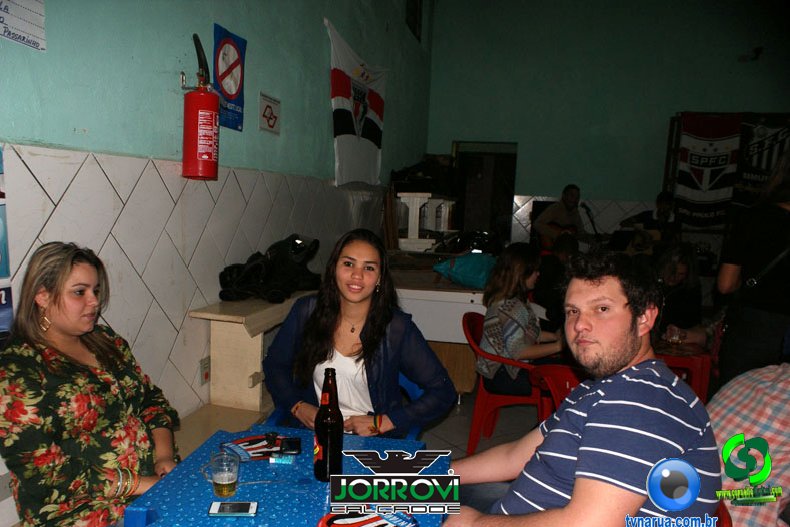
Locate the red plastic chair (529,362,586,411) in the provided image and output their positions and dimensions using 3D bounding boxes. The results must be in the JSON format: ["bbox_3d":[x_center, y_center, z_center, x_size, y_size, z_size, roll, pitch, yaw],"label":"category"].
[{"bbox_3d":[0.897,0.817,2.582,0.550,0.800,0.550,-1,7,-22],"label":"red plastic chair"}]

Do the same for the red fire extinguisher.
[{"bbox_3d":[-0.776,-0.617,2.362,0.155,0.560,0.150,4,7,18],"label":"red fire extinguisher"}]

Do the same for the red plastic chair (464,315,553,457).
[{"bbox_3d":[0.698,0.695,3.294,0.550,0.800,0.550,4,7,15],"label":"red plastic chair"}]

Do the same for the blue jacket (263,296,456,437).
[{"bbox_3d":[-0.111,0.356,1.851,0.580,0.550,0.360,2,6,3],"label":"blue jacket"}]

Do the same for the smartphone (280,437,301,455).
[{"bbox_3d":[-0.298,0.516,1.695,0.058,0.013,0.112,1,6,-8],"label":"smartphone"}]

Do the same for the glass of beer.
[{"bbox_3d":[-0.409,0.505,1.434,0.074,0.096,0.072,2,6,0],"label":"glass of beer"}]

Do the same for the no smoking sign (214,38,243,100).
[{"bbox_3d":[-0.768,-0.900,2.750,0.015,0.280,0.270,3,6,11],"label":"no smoking sign"}]

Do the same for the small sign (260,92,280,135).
[{"bbox_3d":[-0.681,-0.812,3.229,0.010,0.195,0.270,3,6,11],"label":"small sign"}]

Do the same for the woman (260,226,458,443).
[{"bbox_3d":[-0.118,0.559,1.833,0.600,1.320,0.660,2,6,3],"label":"woman"}]

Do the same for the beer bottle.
[{"bbox_3d":[-0.172,0.425,1.575,0.075,0.290,0.075,2,6,0],"label":"beer bottle"}]

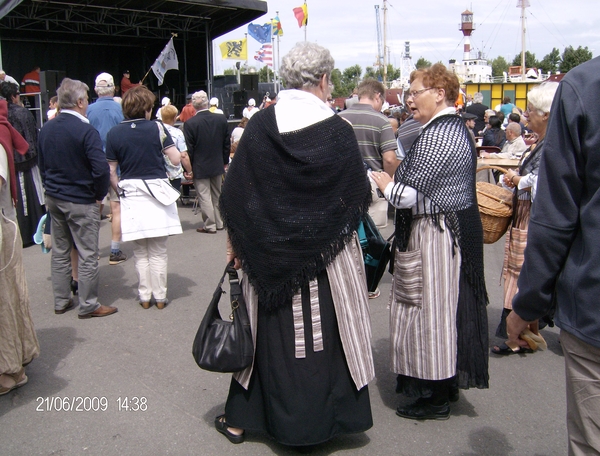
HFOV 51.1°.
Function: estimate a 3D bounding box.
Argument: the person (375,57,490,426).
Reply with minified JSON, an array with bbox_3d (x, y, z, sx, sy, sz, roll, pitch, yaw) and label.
[{"bbox_3d":[0.650,0.042,3.100,0.510,1.660,0.520,-5,11,-22],"label":"person"}]

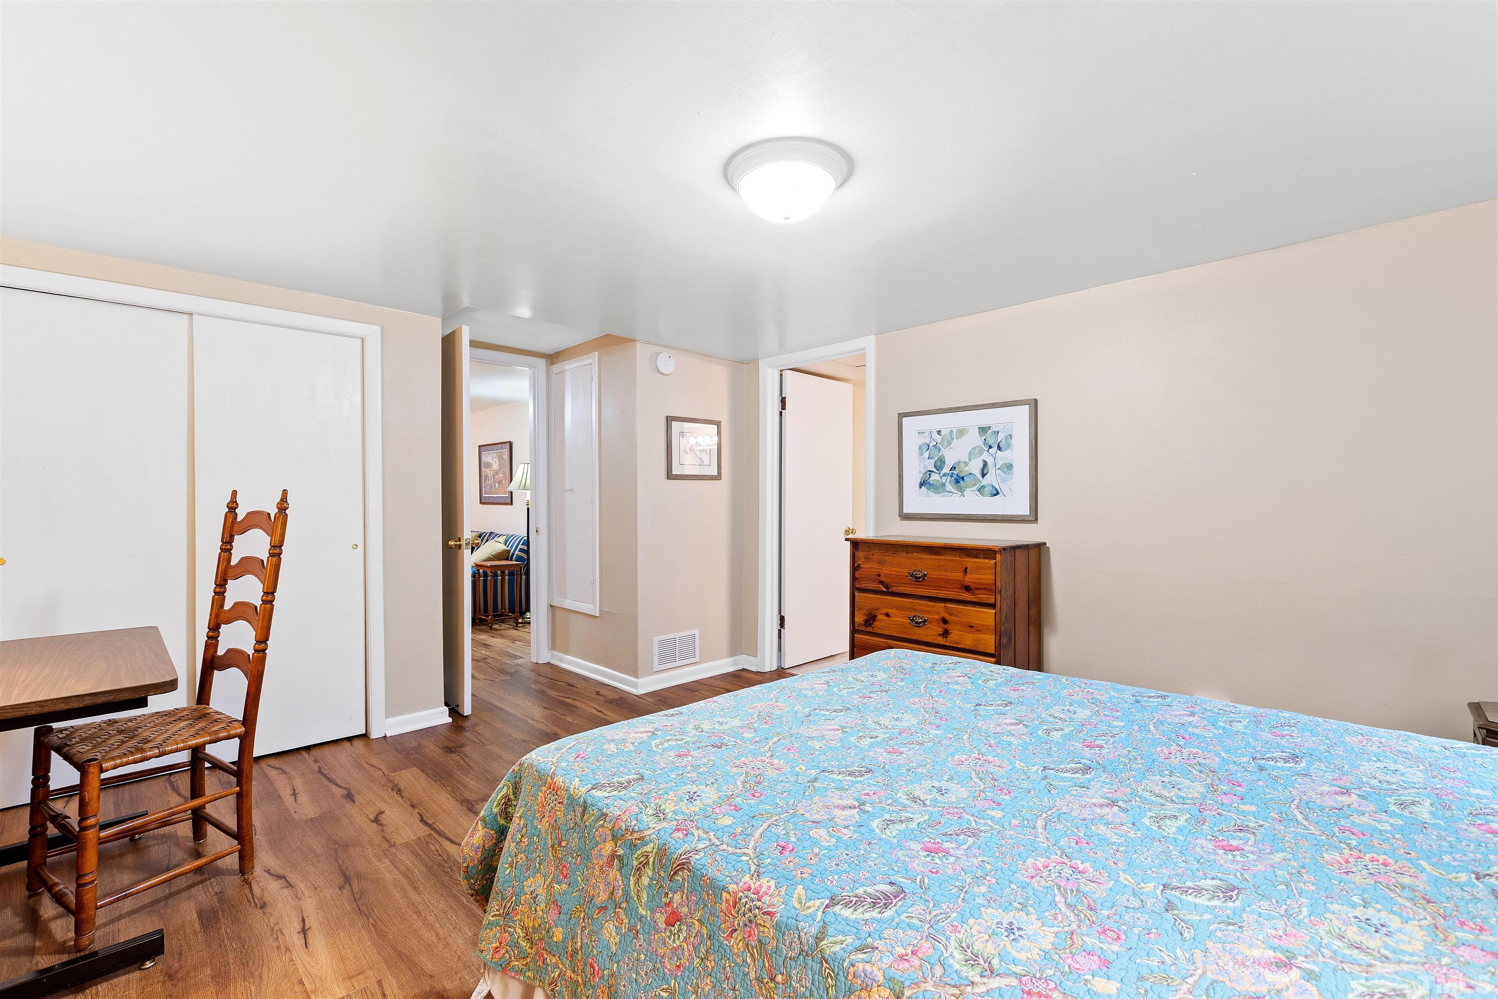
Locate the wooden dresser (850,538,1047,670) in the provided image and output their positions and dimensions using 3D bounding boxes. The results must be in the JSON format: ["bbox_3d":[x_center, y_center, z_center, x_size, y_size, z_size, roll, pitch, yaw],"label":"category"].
[{"bbox_3d":[0.938,0.689,3.032,0.430,0.965,0.800,-1,1,-44],"label":"wooden dresser"}]

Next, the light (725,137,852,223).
[{"bbox_3d":[0.109,-0.851,1.740,0.360,0.150,0.360,0,1,0],"label":"light"}]

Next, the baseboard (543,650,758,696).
[{"bbox_3d":[-0.679,1.117,4.416,0.910,0.090,1.120,-1,1,-44],"label":"baseboard"}]

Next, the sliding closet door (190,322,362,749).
[{"bbox_3d":[-2.112,0.192,2.858,0.630,1.960,0.035,-1,1,-44],"label":"sliding closet door"}]

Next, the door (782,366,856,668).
[{"bbox_3d":[0.506,0.130,4.452,0.710,2.030,0.035,-1,1,-44],"label":"door"}]

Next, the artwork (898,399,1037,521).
[{"bbox_3d":[1.088,-0.185,3.202,0.025,0.580,0.750,-1,1,-44],"label":"artwork"}]

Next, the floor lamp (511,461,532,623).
[{"bbox_3d":[-2.155,0.390,5.959,0.430,1.520,0.430,-1,1,-44],"label":"floor lamp"}]

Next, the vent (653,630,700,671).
[{"bbox_3d":[-0.454,0.950,3.953,0.357,0.207,0.015,-1,1,-44],"label":"vent"}]

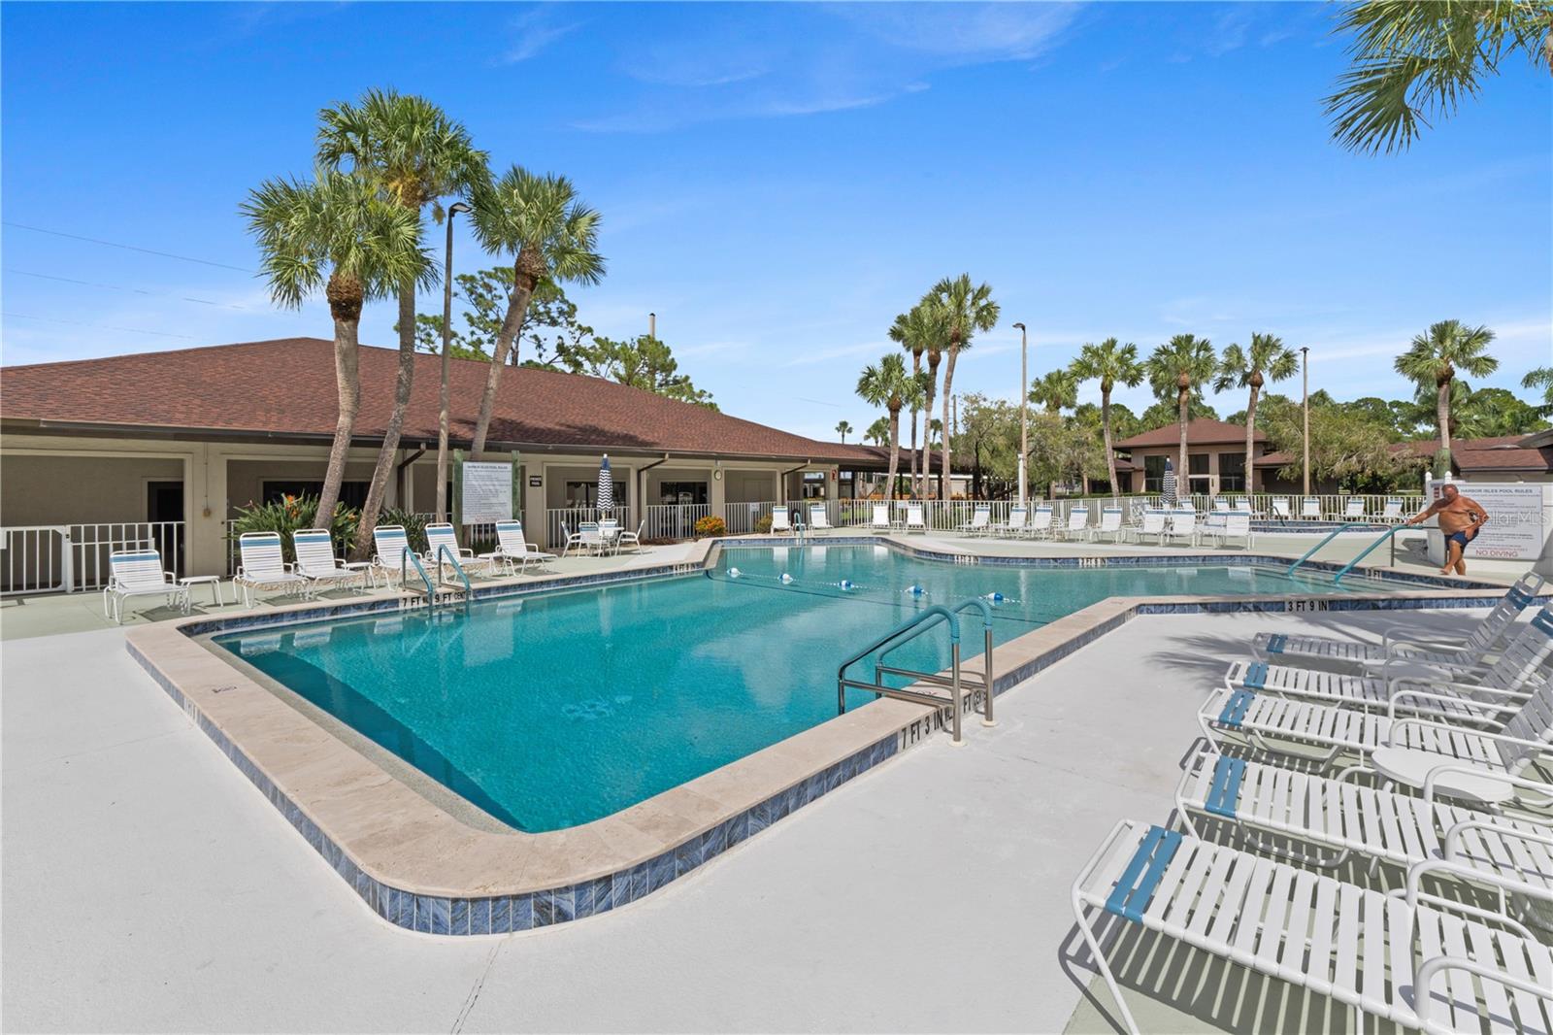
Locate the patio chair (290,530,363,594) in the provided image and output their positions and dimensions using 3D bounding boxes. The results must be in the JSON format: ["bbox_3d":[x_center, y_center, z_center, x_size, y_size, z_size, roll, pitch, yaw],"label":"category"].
[{"bbox_3d":[-7.663,0.779,11.016,1.653,1.026,0.650,2,3,41],"label":"patio chair"}]

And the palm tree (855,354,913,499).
[{"bbox_3d":[4.575,-3.329,27.513,2.542,7.320,2.542,0,3,0],"label":"palm tree"}]

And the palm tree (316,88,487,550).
[{"bbox_3d":[-7.117,-3.425,12.439,2.948,9.150,2.948,3,4,41],"label":"palm tree"}]

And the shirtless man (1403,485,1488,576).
[{"bbox_3d":[12.572,0.203,12.140,0.850,1.680,1.000,-2,3,-22],"label":"shirtless man"}]

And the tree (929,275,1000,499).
[{"bbox_3d":[8.312,-5.261,28.823,3.400,11.154,3.400,0,3,16],"label":"tree"}]

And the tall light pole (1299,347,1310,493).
[{"bbox_3d":[24.105,-3.837,29.396,0.400,7.947,0.700,2,3,39],"label":"tall light pole"}]

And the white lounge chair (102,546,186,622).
[{"bbox_3d":[-9.172,0.947,9.402,1.839,0.866,0.650,2,3,41],"label":"white lounge chair"}]

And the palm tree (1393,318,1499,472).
[{"bbox_3d":[26.637,-3.742,25.760,2.948,8.337,2.948,3,4,45],"label":"palm tree"}]

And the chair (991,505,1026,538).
[{"bbox_3d":[7.937,0.145,21.869,0.650,0.996,1.698,2,4,43],"label":"chair"}]

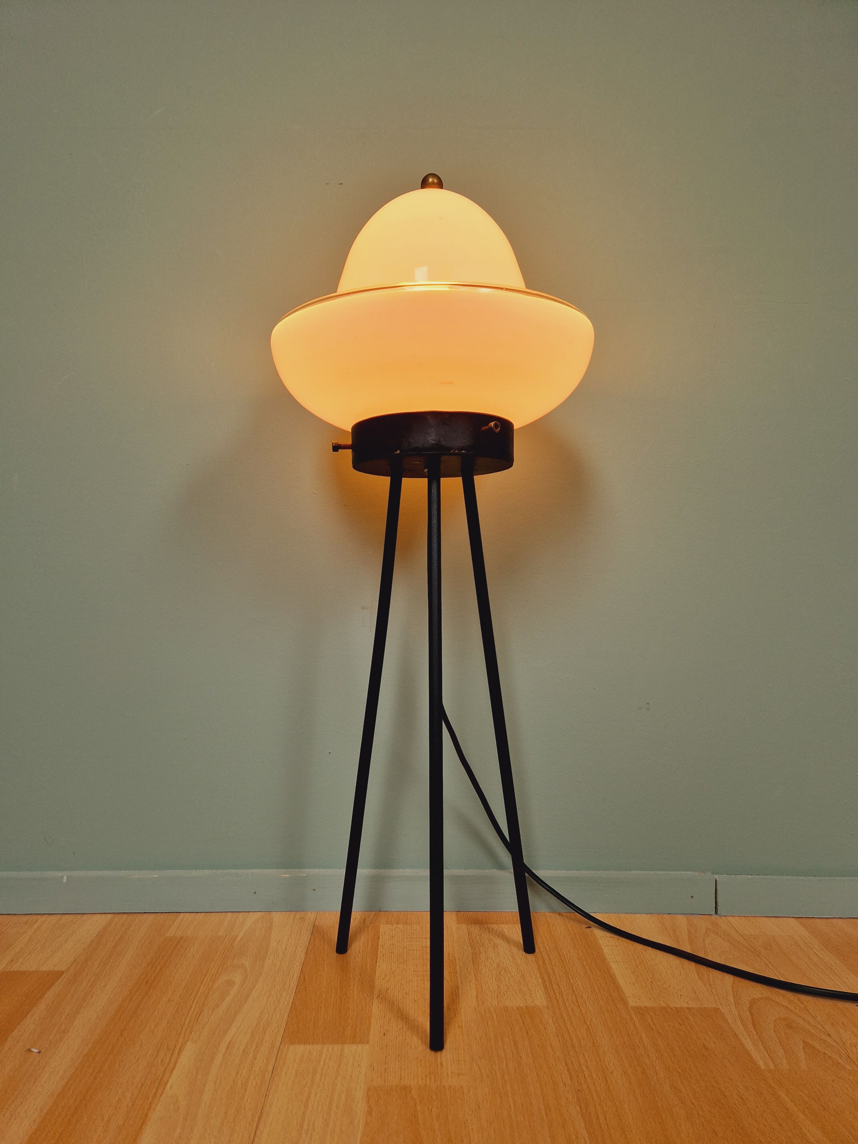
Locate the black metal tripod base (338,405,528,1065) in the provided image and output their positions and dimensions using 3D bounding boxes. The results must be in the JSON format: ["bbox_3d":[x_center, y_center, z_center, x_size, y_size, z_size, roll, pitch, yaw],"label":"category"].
[{"bbox_3d":[0.006,0.109,0.605,0.175,0.449,0.160,0,1,0],"label":"black metal tripod base"}]

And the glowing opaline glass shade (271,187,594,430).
[{"bbox_3d":[0.003,-0.208,0.615,0.257,0.201,0.257,0,1,0],"label":"glowing opaline glass shade"}]

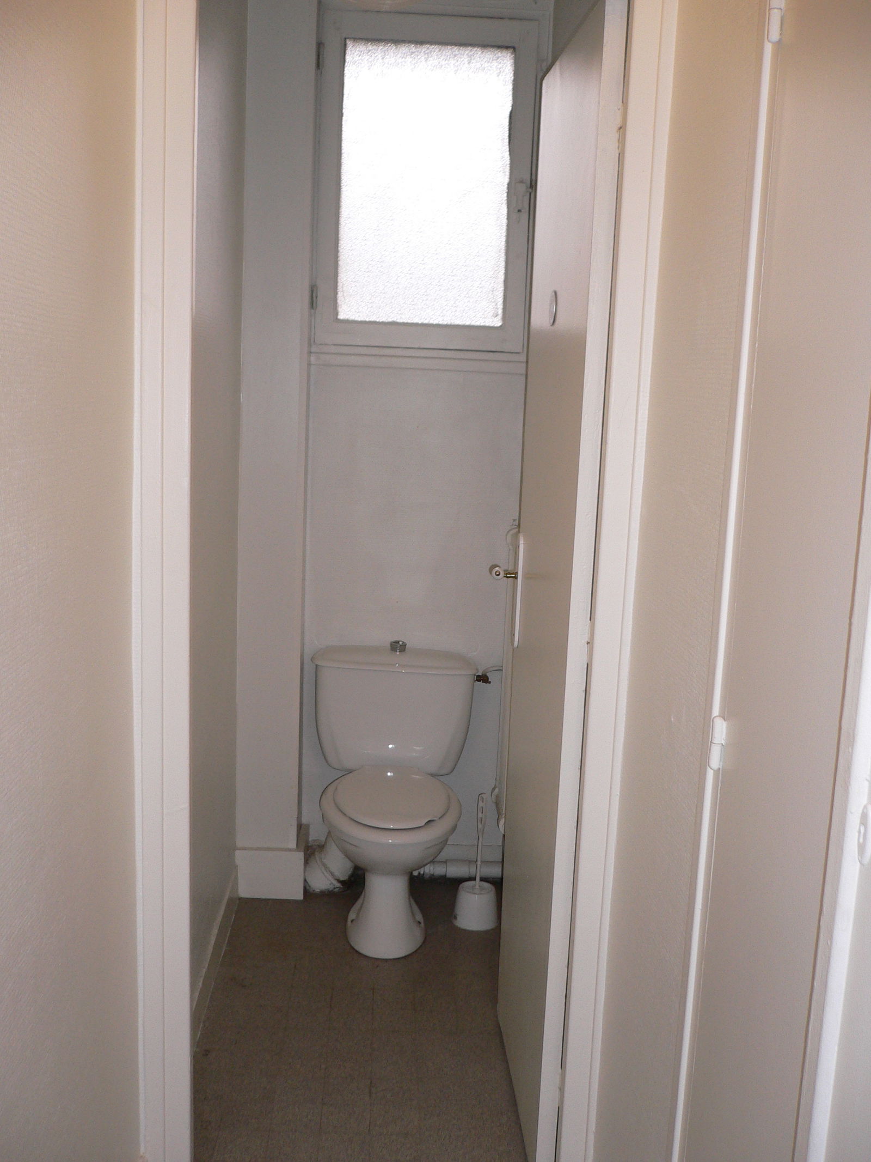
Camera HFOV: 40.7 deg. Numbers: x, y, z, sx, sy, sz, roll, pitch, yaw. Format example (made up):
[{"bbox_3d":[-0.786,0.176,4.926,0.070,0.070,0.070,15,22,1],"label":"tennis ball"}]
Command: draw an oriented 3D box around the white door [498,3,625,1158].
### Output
[{"bbox_3d":[0.218,0.052,2.238,0.038,2.032,0.622,2,10,-3],"label":"white door"}]

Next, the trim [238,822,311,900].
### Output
[{"bbox_3d":[-0.457,0.799,3.347,0.186,0.139,0.201,2,10,-2],"label":"trim"}]

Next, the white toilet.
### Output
[{"bbox_3d":[-0.116,0.556,3.027,0.442,0.753,0.667,2,10,0],"label":"white toilet"}]

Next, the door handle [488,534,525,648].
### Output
[{"bbox_3d":[0.149,0.026,2.466,0.077,0.248,0.131,2,10,-3],"label":"door handle"}]

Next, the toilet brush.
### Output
[{"bbox_3d":[0.118,0.742,3.161,0.122,0.361,0.122,2,10,-2],"label":"toilet brush"}]

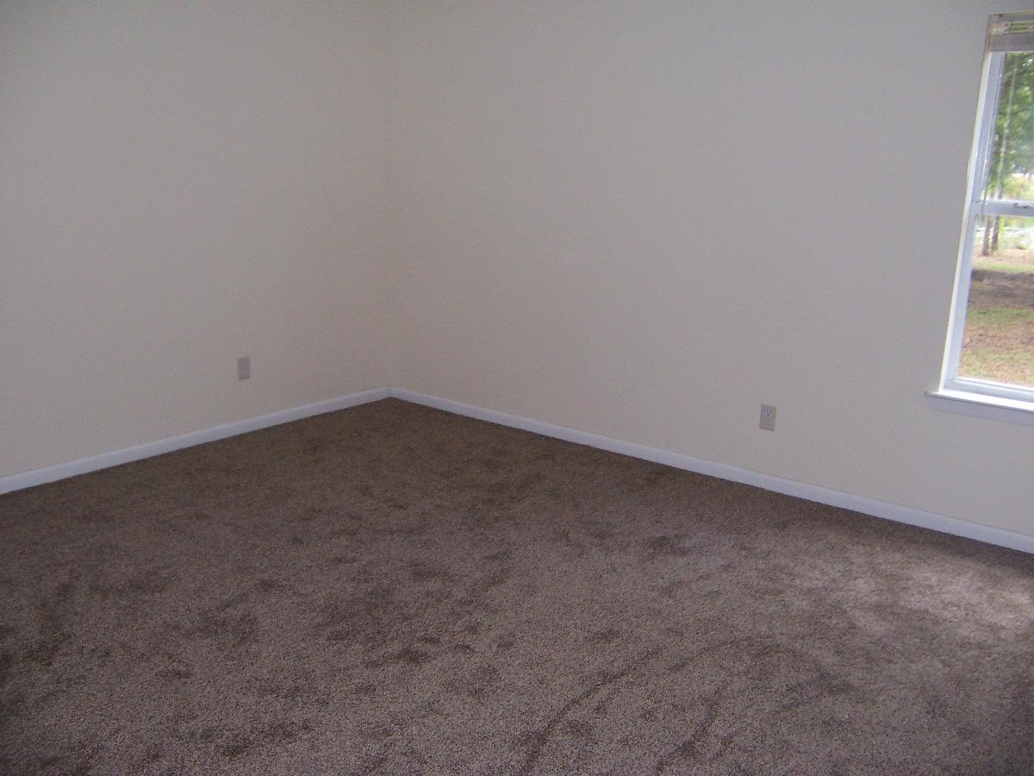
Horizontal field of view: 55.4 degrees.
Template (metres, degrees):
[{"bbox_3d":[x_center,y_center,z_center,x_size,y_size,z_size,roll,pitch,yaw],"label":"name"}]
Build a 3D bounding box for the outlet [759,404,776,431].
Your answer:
[{"bbox_3d":[1.137,0.135,4.463,0.070,0.115,0.010,12,17,36],"label":"outlet"}]

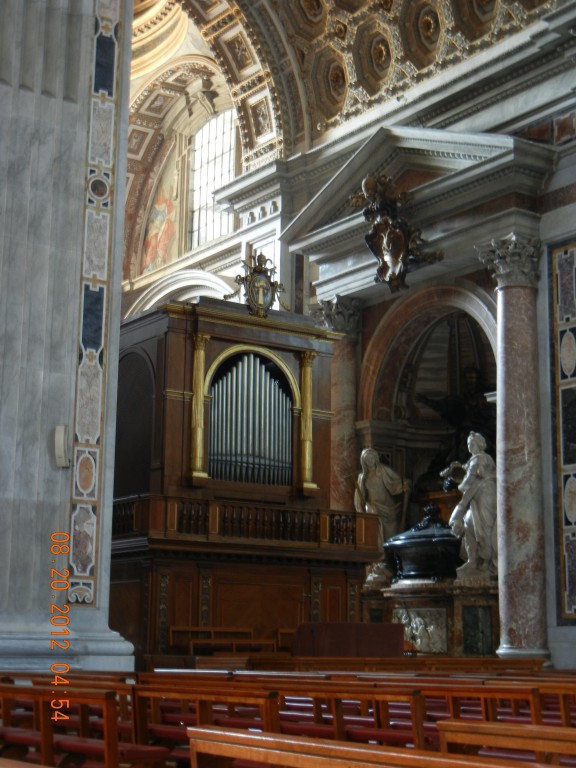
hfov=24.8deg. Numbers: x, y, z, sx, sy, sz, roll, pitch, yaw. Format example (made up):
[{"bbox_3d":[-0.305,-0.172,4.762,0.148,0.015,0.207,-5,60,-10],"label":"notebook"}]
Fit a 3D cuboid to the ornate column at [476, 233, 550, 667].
[{"bbox_3d":[5.101,1.354,29.338,1.200,9.630,1.250,8,-14,-34],"label":"ornate column"}]

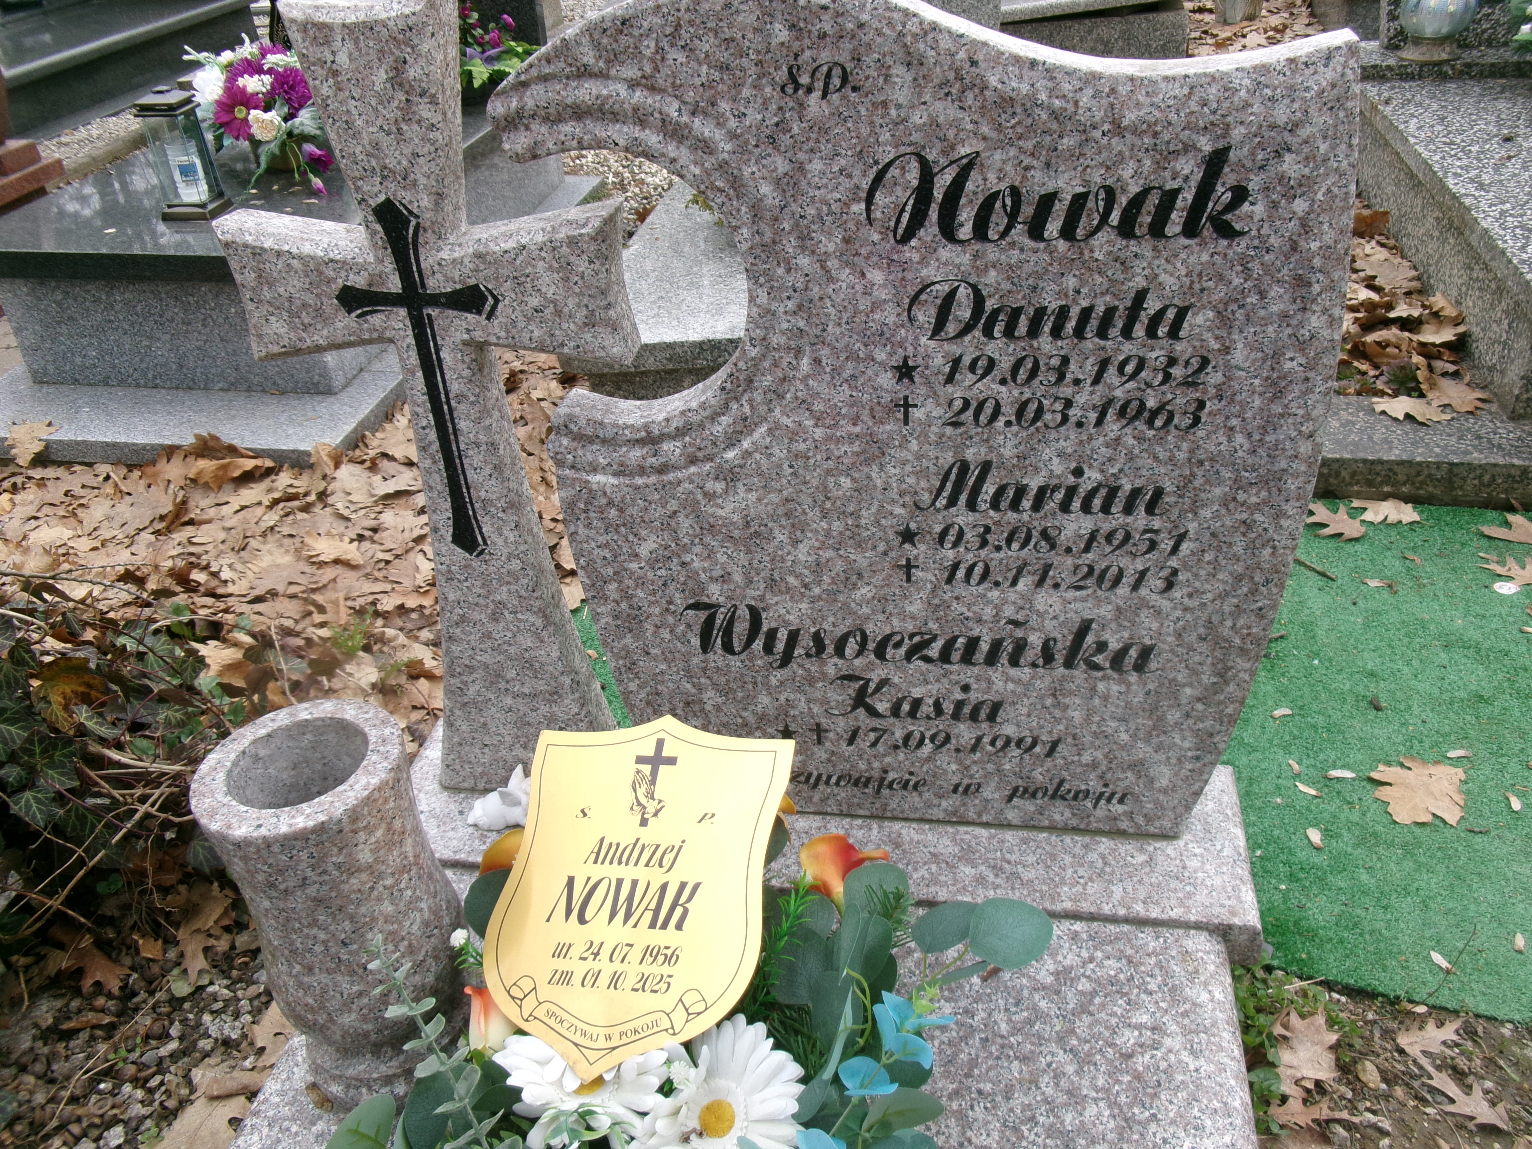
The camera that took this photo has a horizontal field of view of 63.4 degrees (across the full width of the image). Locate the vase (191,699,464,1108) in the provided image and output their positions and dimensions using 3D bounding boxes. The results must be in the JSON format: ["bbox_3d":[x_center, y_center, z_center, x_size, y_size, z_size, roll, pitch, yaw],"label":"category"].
[{"bbox_3d":[-0.342,0.283,1.028,0.156,0.331,0.156,1,33,11],"label":"vase"}]

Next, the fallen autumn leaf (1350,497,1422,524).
[{"bbox_3d":[1.109,-0.114,2.223,0.109,0.025,0.081,3,34,10],"label":"fallen autumn leaf"}]

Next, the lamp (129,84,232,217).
[{"bbox_3d":[-1.317,-0.949,2.783,0.117,0.276,0.108,3,34,11],"label":"lamp"}]

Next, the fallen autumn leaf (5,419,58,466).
[{"bbox_3d":[-1.641,-0.290,2.768,0.114,0.030,0.106,3,77,11],"label":"fallen autumn leaf"}]

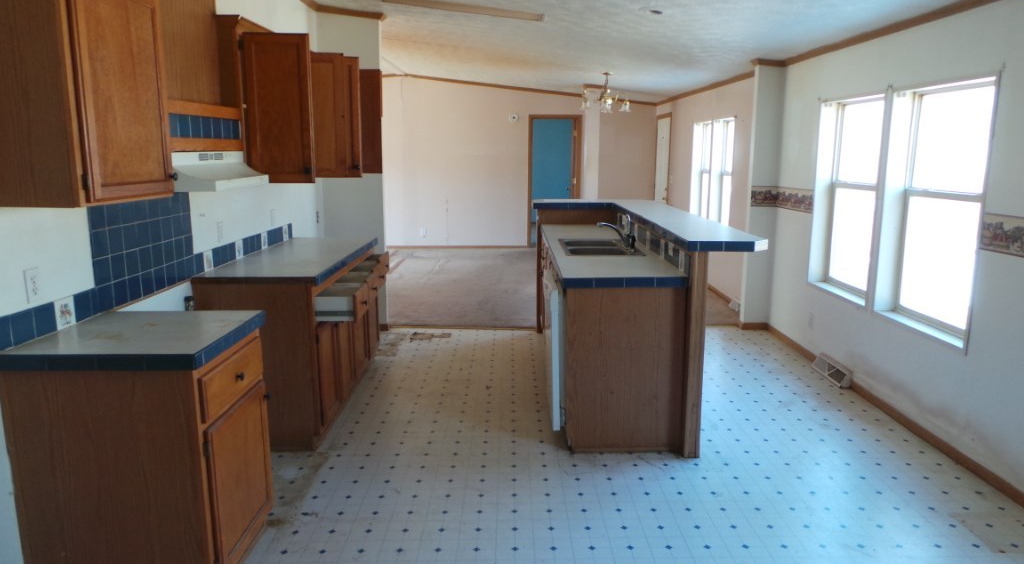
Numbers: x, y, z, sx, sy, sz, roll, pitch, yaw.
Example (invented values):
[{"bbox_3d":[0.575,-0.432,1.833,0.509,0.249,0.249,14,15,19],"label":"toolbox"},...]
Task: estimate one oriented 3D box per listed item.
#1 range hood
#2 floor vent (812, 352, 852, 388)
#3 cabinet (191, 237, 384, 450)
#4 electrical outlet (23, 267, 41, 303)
[{"bbox_3d":[-1.385,-0.489,2.961,0.439,0.162,0.757,0,11,0],"label":"range hood"},{"bbox_3d":[2.219,0.597,4.732,0.099,0.114,0.477,0,11,0],"label":"floor vent"},{"bbox_3d":[-1.292,0.272,4.378,0.624,0.929,1.780,0,11,0],"label":"cabinet"},{"bbox_3d":[-1.600,0.010,2.275,0.012,0.115,0.073,0,11,0],"label":"electrical outlet"}]

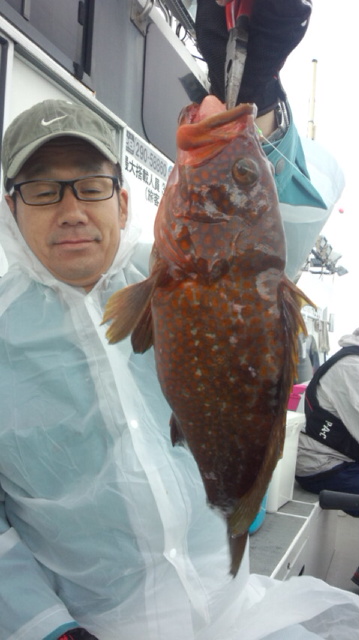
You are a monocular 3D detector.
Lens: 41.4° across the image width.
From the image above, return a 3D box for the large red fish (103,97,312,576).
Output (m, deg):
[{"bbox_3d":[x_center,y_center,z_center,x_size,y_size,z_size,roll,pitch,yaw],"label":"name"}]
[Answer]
[{"bbox_3d":[0.028,0.016,0.450,0.185,0.445,0.085,-3,2,-8],"label":"large red fish"}]

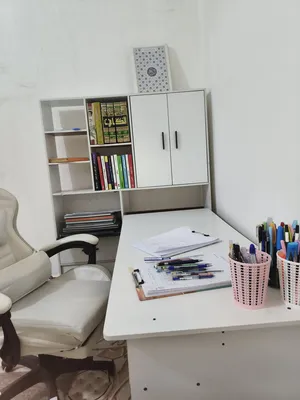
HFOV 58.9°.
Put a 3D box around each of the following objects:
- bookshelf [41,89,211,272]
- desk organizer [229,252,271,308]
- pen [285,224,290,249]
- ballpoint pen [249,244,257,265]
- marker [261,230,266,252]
[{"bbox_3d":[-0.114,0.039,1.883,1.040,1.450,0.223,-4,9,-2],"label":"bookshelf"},{"bbox_3d":[0.253,0.202,0.674,0.101,0.120,0.101,-4,9,-2],"label":"desk organizer"},{"bbox_3d":[0.394,0.140,0.766,0.011,0.142,0.011,-4,9,-2],"label":"pen"},{"bbox_3d":[0.263,0.182,0.677,0.013,0.143,0.013,-4,9,-2],"label":"ballpoint pen"},{"bbox_3d":[0.330,0.158,0.766,0.011,0.145,0.011,-4,9,-2],"label":"marker"}]

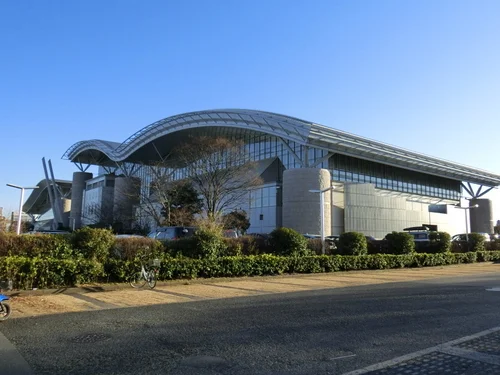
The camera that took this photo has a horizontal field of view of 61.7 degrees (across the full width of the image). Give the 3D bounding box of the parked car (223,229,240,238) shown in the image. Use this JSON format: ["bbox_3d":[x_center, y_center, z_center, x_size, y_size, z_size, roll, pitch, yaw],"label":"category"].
[{"bbox_3d":[-2.332,3.450,25.782,1.550,1.600,3.600,6,-10,-39],"label":"parked car"}]

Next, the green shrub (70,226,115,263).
[{"bbox_3d":[-6.314,2.391,16.792,1.650,1.650,1.500,6,-10,-39],"label":"green shrub"}]

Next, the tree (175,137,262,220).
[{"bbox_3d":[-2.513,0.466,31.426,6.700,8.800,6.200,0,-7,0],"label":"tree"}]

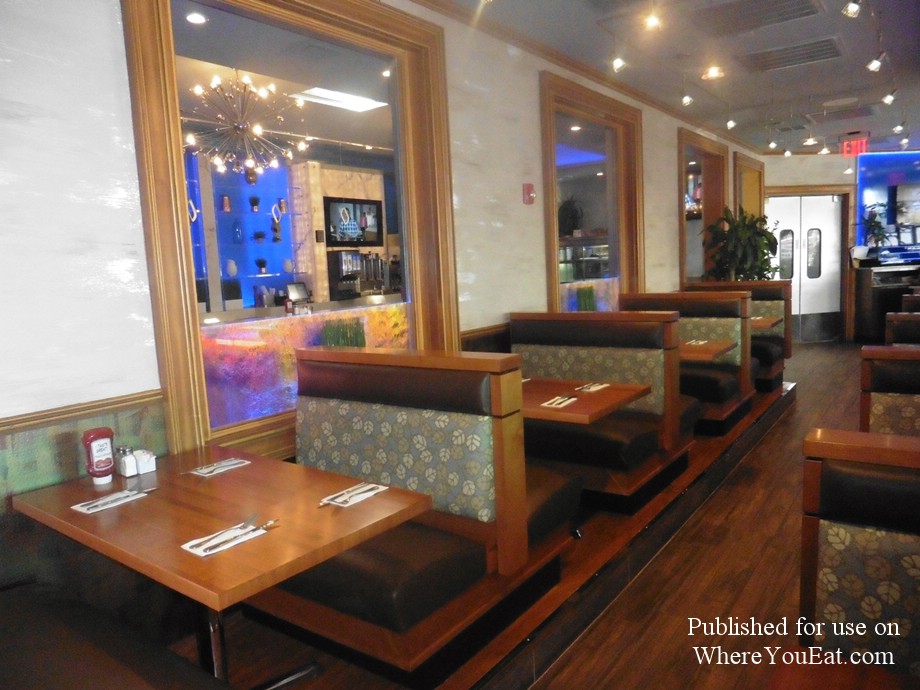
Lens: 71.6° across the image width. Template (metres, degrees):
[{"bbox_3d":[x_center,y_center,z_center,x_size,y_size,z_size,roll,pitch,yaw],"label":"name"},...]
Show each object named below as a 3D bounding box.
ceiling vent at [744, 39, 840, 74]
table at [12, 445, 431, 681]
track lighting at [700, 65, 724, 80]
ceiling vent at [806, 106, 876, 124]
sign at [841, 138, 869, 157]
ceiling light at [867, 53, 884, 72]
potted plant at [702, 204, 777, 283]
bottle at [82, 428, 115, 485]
[{"bbox_3d":[2.728,-2.367,5.194,0.610,0.040,0.610,2,9,37],"label":"ceiling vent"},{"bbox_3d":[-0.758,0.844,2.058,1.190,0.740,0.700,2,9,37],"label":"table"},{"bbox_3d":[2.220,-2.390,5.592,0.180,0.050,0.180,2,9,37],"label":"track lighting"},{"bbox_3d":[4.550,-2.756,7.605,0.620,0.040,0.610,2,9,37],"label":"ceiling vent"},{"bbox_3d":[5.497,-2.741,8.877,0.340,0.230,0.060,2,9,37],"label":"sign"},{"bbox_3d":[3.100,-2.108,4.760,0.120,0.140,0.110,2,9,37],"label":"ceiling light"},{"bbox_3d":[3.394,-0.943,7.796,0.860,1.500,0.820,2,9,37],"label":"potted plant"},{"bbox_3d":[-1.260,0.385,2.220,0.060,0.188,0.090,3,9,42],"label":"bottle"}]

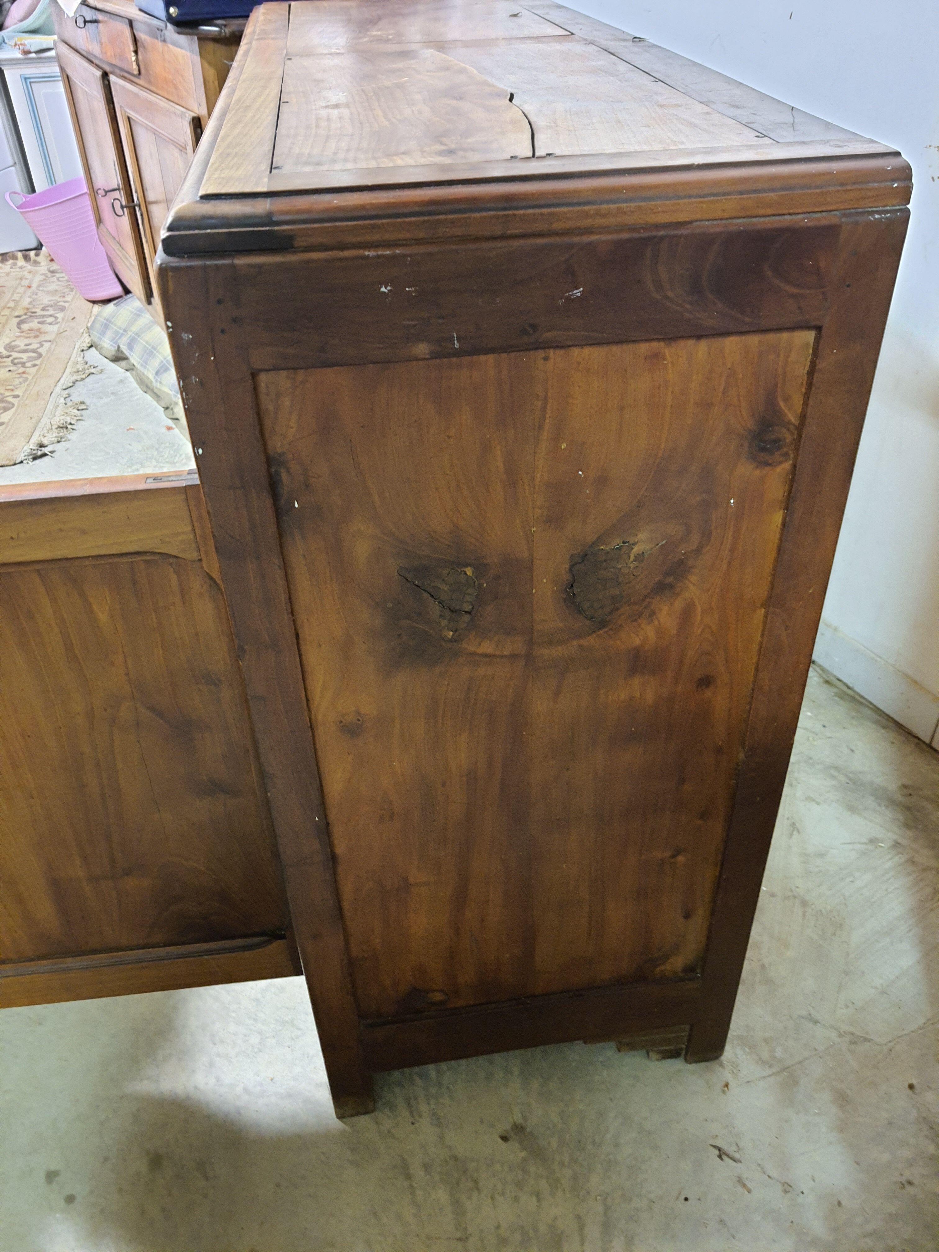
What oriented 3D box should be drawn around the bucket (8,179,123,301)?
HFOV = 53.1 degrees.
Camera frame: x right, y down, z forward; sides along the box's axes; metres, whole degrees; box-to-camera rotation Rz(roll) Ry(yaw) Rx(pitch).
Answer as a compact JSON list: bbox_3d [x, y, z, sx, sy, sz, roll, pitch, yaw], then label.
[{"bbox_3d":[-1.523,-1.549,3.717,0.380,0.420,0.370,-23,36,-12],"label":"bucket"}]

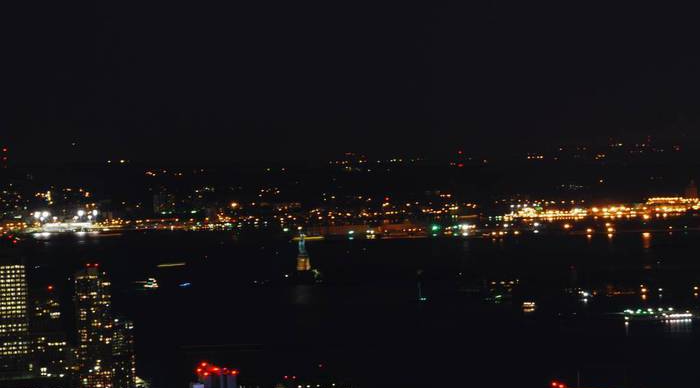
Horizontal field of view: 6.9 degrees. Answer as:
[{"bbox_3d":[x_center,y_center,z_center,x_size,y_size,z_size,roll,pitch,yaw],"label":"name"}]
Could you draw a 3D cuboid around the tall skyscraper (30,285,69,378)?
[{"bbox_3d":[-286.705,135.004,5570.000,28.027,97.318,29.000,-1,1,-20],"label":"tall skyscraper"}]

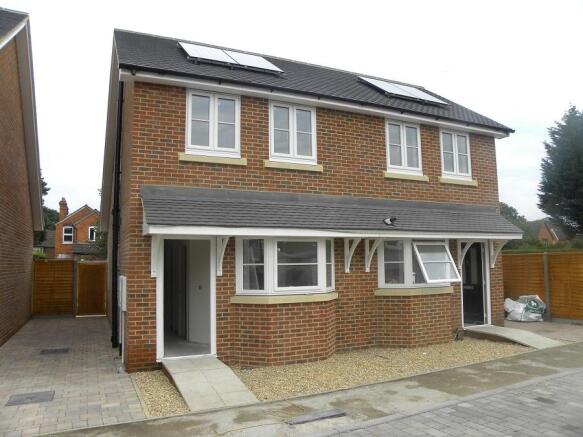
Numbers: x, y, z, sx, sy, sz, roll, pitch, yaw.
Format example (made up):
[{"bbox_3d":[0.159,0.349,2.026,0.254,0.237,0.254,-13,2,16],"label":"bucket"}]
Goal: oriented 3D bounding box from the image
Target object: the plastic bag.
[{"bbox_3d":[6.749,2.582,12.747,1.080,0.720,0.800,-2,-5,18],"label":"plastic bag"}]

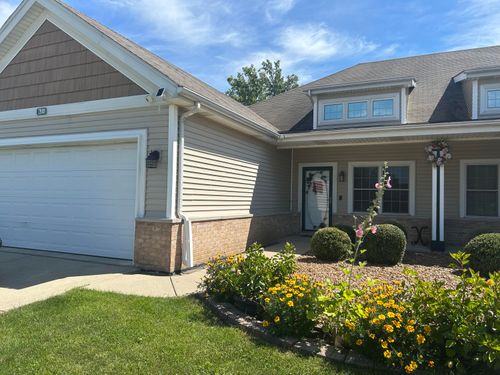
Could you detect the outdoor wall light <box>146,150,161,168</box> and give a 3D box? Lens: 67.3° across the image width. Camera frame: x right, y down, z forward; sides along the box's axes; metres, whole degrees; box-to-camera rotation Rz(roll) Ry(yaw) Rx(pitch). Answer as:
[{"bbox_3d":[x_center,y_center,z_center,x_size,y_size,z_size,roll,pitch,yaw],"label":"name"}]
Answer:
[{"bbox_3d":[-1.642,-0.472,6.284,0.180,0.310,0.190,0,-2,24],"label":"outdoor wall light"}]

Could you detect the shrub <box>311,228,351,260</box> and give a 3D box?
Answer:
[{"bbox_3d":[1.659,1.122,7.642,0.850,0.680,0.850,0,-2,24],"label":"shrub"}]

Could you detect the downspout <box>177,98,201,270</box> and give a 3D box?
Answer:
[{"bbox_3d":[-1.012,-0.042,6.315,0.420,2.750,0.170,0,-2,24],"label":"downspout"}]

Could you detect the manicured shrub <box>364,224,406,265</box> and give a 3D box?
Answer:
[{"bbox_3d":[2.607,1.087,7.225,0.820,0.760,0.820,0,-2,24],"label":"manicured shrub"}]

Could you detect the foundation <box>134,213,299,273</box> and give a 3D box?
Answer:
[{"bbox_3d":[-0.325,1.092,9.243,0.820,0.860,6.480,0,-2,24],"label":"foundation"}]

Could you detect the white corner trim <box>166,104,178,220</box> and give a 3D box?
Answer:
[{"bbox_3d":[-1.287,-0.438,6.254,0.105,1.870,0.100,0,-2,24],"label":"white corner trim"}]

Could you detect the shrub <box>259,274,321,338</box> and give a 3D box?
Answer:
[{"bbox_3d":[0.412,1.122,3.729,0.600,0.520,0.550,1,-2,0],"label":"shrub"}]

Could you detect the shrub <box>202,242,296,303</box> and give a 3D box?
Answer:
[{"bbox_3d":[-0.006,1.054,4.880,1.200,0.680,0.950,1,-2,0],"label":"shrub"}]

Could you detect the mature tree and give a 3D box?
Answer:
[{"bbox_3d":[1.008,-3.622,28.129,6.500,11.670,6.500,1,-2,0],"label":"mature tree"}]

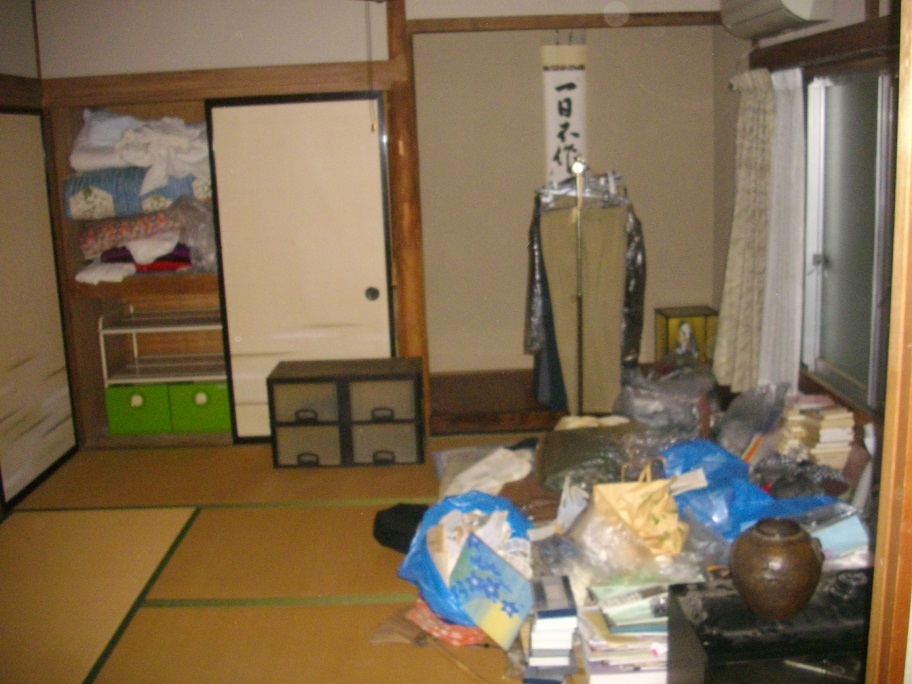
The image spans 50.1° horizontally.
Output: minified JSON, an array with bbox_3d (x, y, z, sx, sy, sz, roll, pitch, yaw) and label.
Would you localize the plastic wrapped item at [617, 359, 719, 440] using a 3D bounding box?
[{"bbox_3d":[1.050,0.245,4.841,0.460,0.360,0.400,-2,12,1],"label":"plastic wrapped item"}]

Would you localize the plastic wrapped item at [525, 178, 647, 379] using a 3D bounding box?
[{"bbox_3d":[0.657,-0.328,4.936,0.590,0.990,0.350,-2,12,1],"label":"plastic wrapped item"}]

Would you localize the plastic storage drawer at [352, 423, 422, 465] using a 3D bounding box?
[{"bbox_3d":[-0.331,0.442,4.806,0.320,0.215,0.330,-2,12,1],"label":"plastic storage drawer"}]

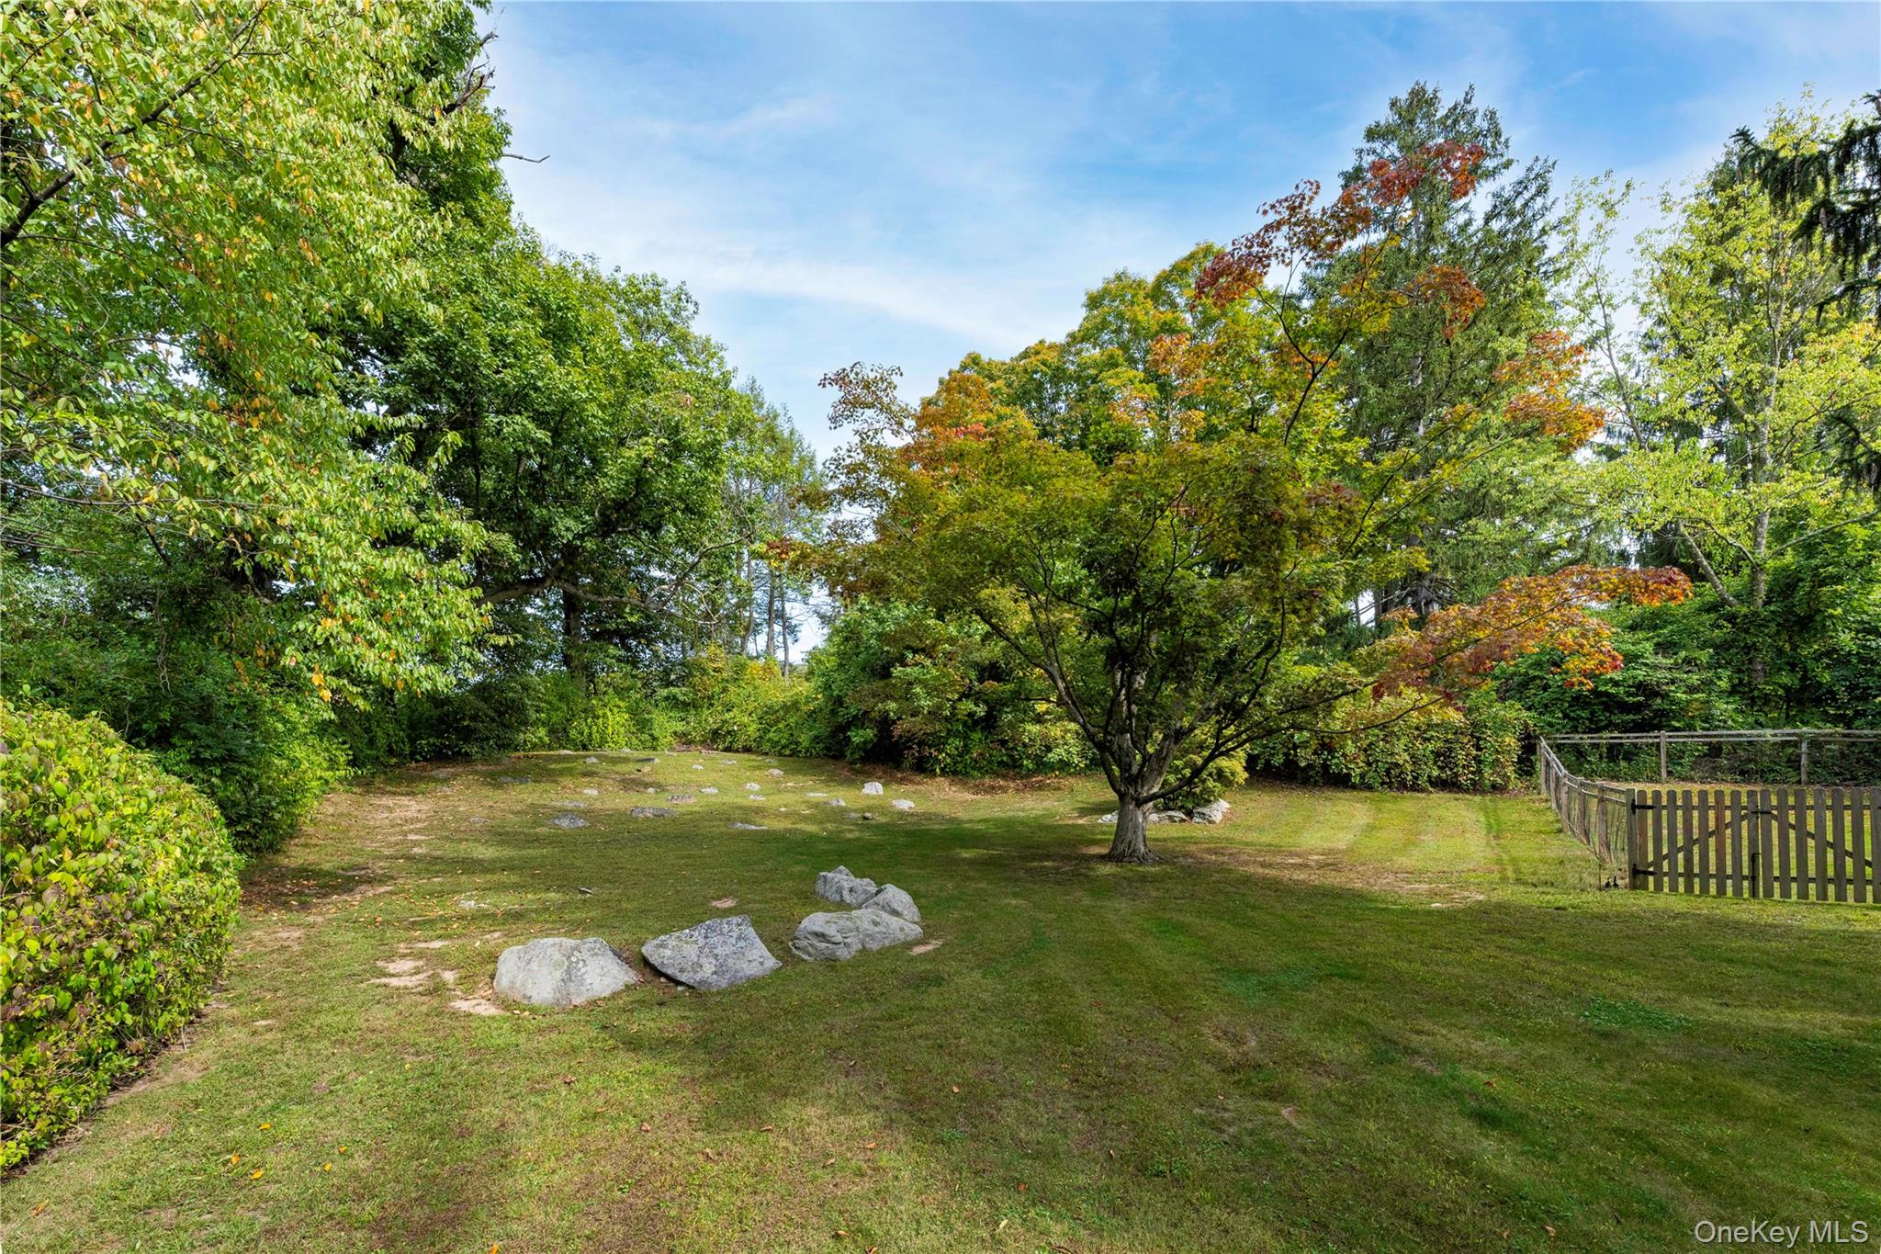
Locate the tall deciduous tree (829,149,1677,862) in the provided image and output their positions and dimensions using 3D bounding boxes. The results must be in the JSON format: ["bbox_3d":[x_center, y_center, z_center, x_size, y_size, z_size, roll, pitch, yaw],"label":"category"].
[{"bbox_3d":[3.500,-1.181,9.637,10.000,8.700,8.800,0,-2,0],"label":"tall deciduous tree"}]

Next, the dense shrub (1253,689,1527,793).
[{"bbox_3d":[9.839,2.415,16.611,5.335,2.200,1.600,0,-2,15],"label":"dense shrub"}]

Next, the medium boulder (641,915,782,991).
[{"bbox_3d":[-2.016,2.797,6.460,1.205,0.471,0.783,0,-2,0],"label":"medium boulder"}]

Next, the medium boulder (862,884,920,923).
[{"bbox_3d":[-0.530,2.910,7.877,0.632,0.380,0.506,0,-2,0],"label":"medium boulder"}]

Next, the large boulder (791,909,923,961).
[{"bbox_3d":[-0.785,2.877,7.082,1.308,0.370,0.654,1,-2,-22],"label":"large boulder"}]

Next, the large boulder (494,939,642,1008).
[{"bbox_3d":[-3.133,2.807,6.129,1.142,0.420,0.742,0,-2,0],"label":"large boulder"}]

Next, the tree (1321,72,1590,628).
[{"bbox_3d":[17.710,-7.449,25.218,9.000,22.300,9.000,0,-2,0],"label":"tree"}]

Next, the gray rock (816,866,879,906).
[{"bbox_3d":[-1.072,2.921,8.415,0.741,0.410,0.482,0,-2,0],"label":"gray rock"}]

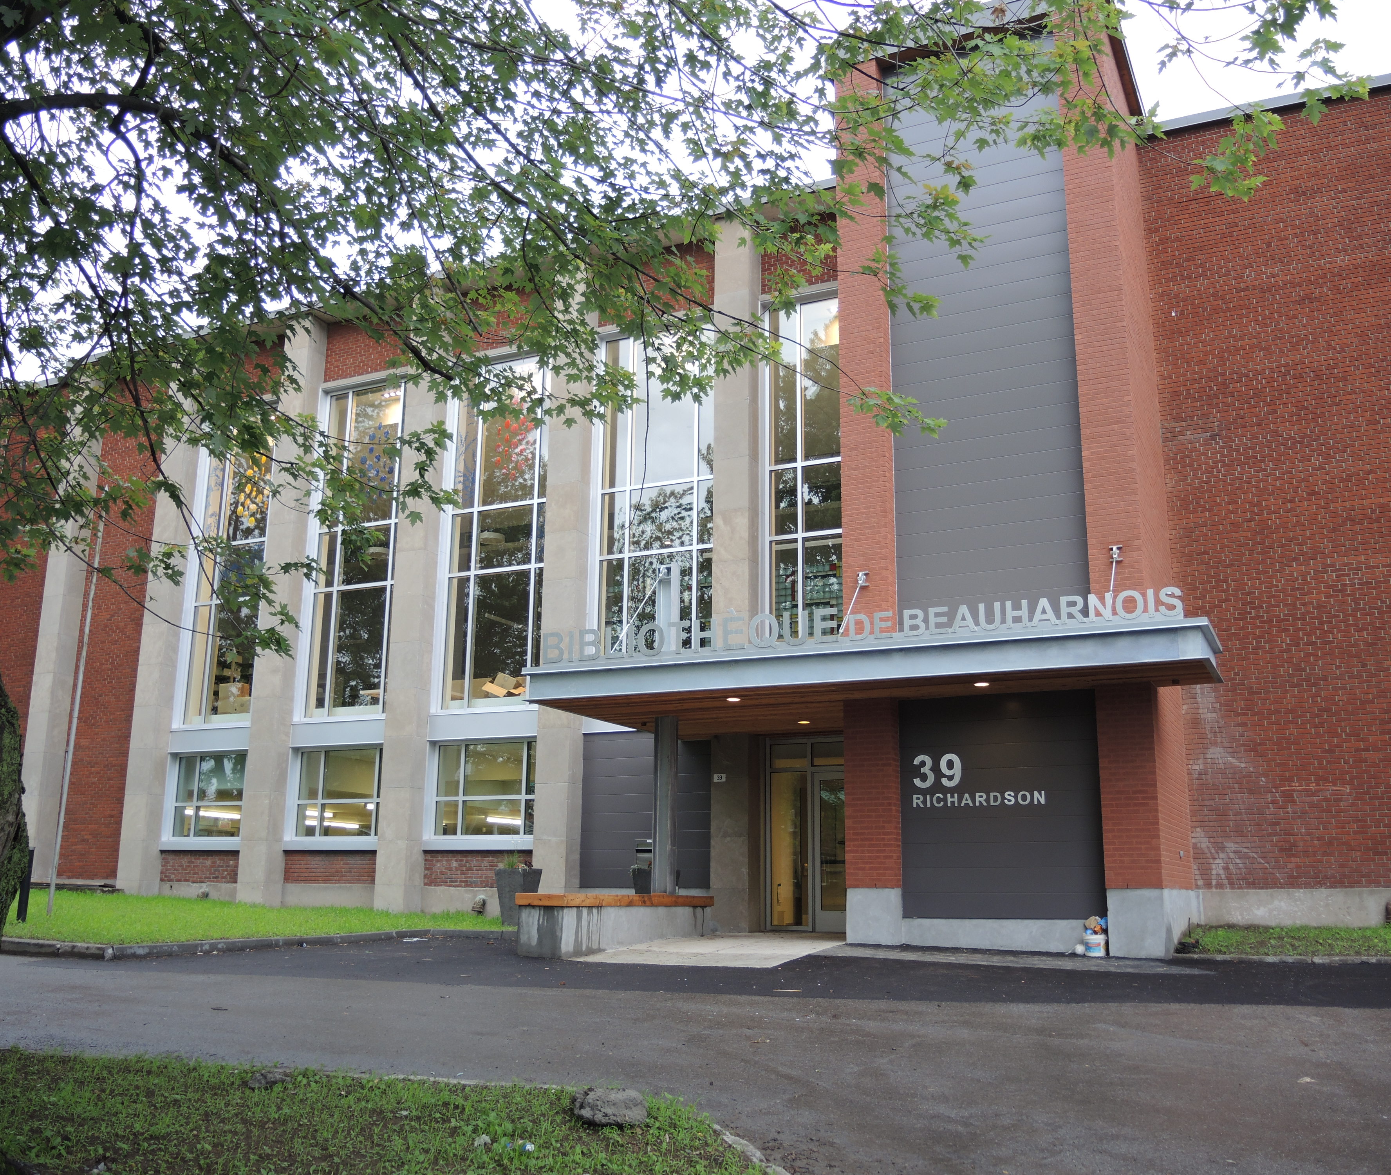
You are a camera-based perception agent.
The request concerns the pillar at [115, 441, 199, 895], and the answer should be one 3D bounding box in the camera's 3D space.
[{"bbox_3d":[-11.136,0.445,26.821,0.687,11.786,0.499,-6,-15,25],"label":"pillar"}]

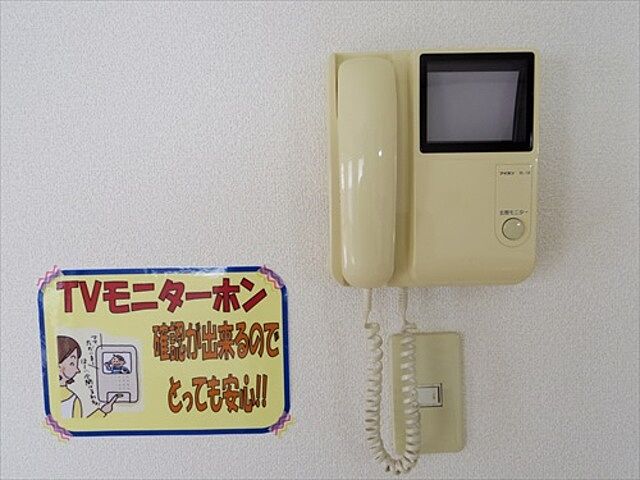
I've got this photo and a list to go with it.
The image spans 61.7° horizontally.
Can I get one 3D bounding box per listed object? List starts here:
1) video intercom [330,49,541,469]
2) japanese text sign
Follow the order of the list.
[{"bbox_3d":[0.102,0.028,0.494,0.181,0.389,0.068,-1,4,-1],"label":"video intercom"},{"bbox_3d":[-0.154,0.112,0.532,0.247,0.171,0.004,-1,4,1],"label":"japanese text sign"}]

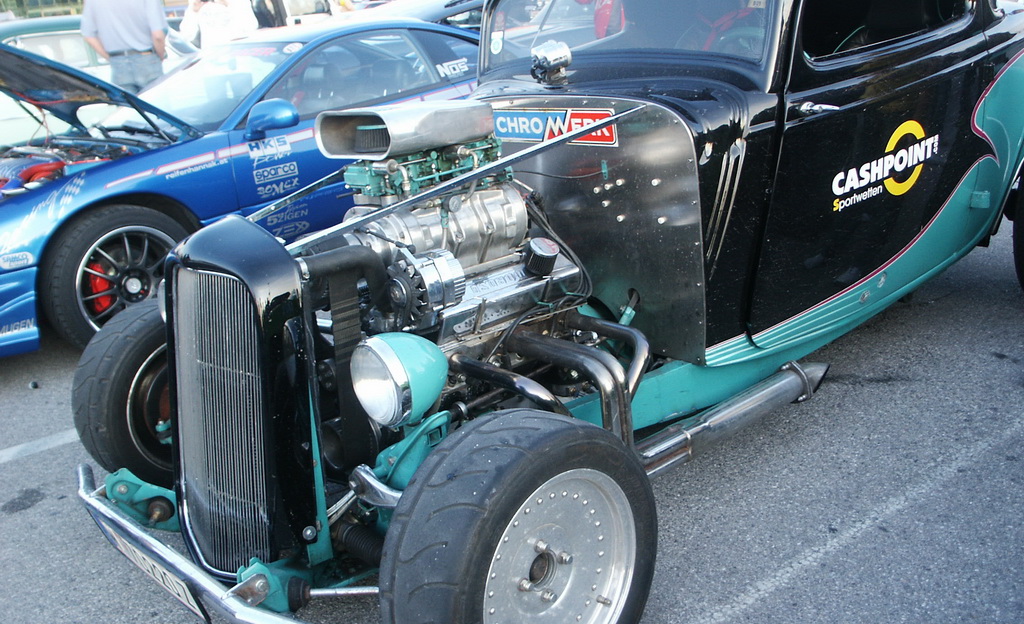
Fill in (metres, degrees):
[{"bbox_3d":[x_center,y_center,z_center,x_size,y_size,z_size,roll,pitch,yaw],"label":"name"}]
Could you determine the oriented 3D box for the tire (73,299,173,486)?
[{"bbox_3d":[-0.964,0.244,3.016,0.568,0.568,0.207,-19,22,-39],"label":"tire"}]

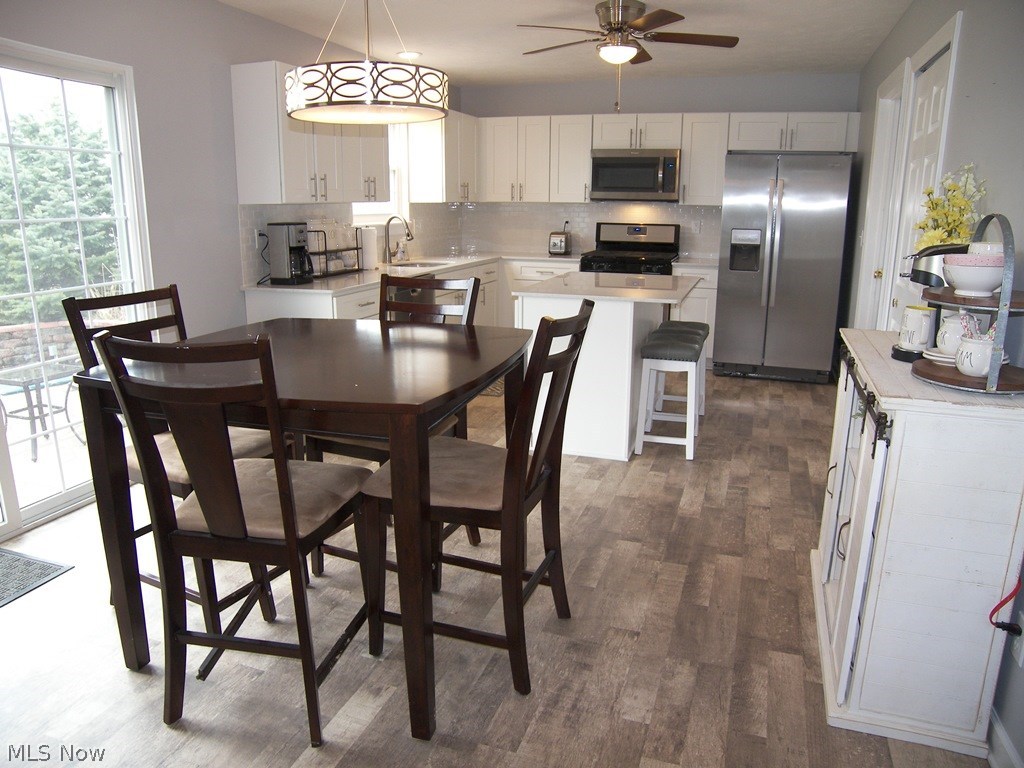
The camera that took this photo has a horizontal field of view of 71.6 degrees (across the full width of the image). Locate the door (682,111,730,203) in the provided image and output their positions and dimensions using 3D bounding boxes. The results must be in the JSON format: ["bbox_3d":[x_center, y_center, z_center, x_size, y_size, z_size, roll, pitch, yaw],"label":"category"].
[{"bbox_3d":[1.632,-1.922,6.067,0.382,0.753,0.040,5,15,19],"label":"door"}]

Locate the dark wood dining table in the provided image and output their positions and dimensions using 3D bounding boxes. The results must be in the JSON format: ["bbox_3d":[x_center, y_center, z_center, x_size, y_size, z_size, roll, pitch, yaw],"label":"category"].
[{"bbox_3d":[-0.578,0.341,2.404,1.129,0.931,1.129,4,15,15],"label":"dark wood dining table"}]

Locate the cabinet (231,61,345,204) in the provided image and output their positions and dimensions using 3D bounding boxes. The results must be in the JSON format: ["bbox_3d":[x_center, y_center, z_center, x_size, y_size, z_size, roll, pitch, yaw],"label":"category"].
[{"bbox_3d":[-1.301,-1.432,4.159,0.314,0.756,0.602,5,15,18],"label":"cabinet"}]

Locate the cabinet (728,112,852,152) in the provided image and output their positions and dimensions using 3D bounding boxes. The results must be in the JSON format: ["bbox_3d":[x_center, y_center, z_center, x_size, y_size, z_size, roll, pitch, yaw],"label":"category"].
[{"bbox_3d":[2.267,-2.067,5.861,0.922,0.305,0.329,5,15,18],"label":"cabinet"}]

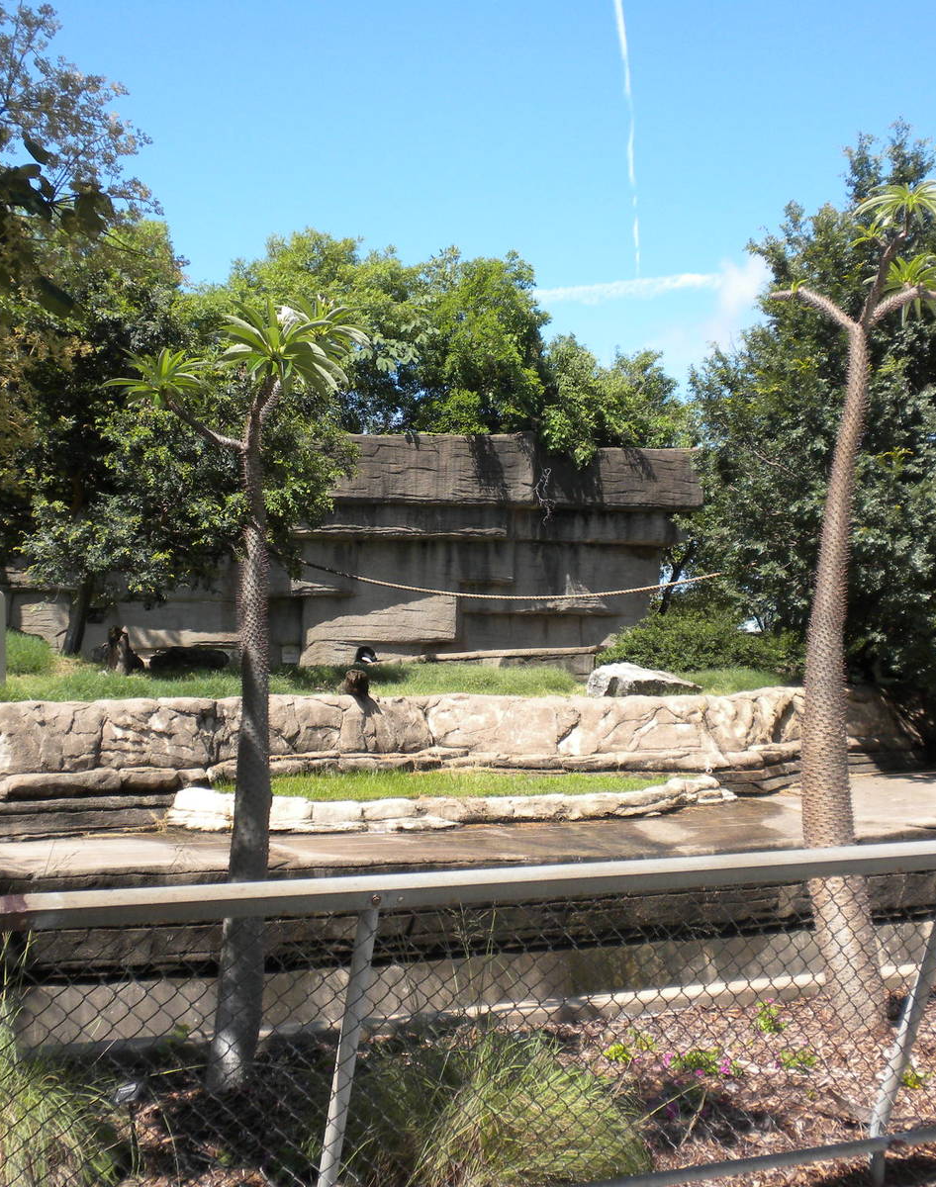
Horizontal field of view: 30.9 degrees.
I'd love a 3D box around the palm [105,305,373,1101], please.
[{"bbox_3d":[-0.811,0.350,5.950,0.900,2.770,0.680,0,-1,0],"label":"palm"}]

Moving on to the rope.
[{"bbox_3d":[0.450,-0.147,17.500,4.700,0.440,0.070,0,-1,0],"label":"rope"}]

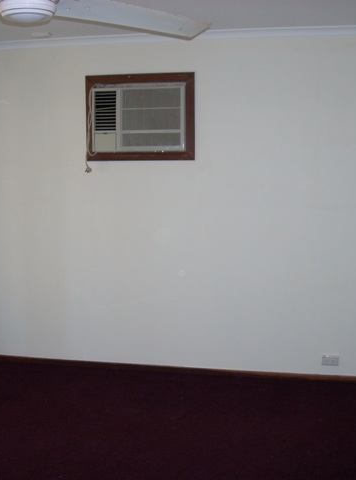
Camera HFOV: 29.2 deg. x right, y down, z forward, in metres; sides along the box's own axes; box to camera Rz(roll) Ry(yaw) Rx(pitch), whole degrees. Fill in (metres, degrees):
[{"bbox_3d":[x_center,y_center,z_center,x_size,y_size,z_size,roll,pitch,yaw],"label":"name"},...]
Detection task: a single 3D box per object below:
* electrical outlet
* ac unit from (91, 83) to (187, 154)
[{"bbox_3d":[1.076,0.853,4.822,0.116,0.075,0.014,1,7,12],"label":"electrical outlet"},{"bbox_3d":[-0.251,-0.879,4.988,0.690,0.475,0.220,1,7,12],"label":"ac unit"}]

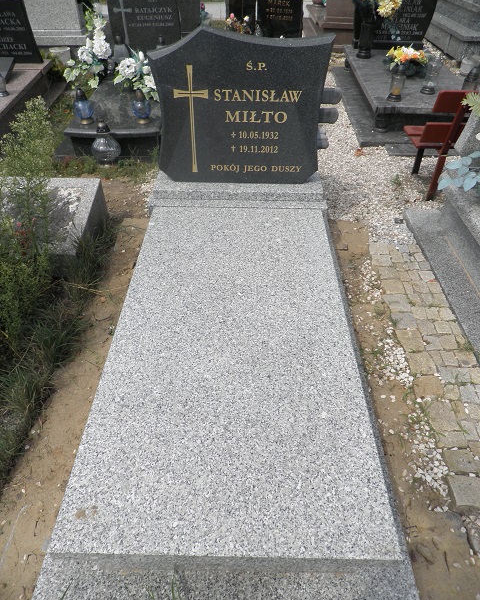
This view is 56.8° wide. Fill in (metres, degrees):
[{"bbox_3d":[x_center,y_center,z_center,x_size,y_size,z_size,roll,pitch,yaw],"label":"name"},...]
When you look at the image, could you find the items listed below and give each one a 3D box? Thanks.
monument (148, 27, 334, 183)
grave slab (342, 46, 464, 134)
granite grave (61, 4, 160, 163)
[{"bbox_3d":[0.001,-0.926,2.170,0.850,0.705,0.092,1,38,0],"label":"monument"},{"bbox_3d":[1.465,-1.924,3.945,0.880,0.190,1.750,2,43,1],"label":"grave slab"},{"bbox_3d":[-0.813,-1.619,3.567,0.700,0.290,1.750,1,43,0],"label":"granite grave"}]

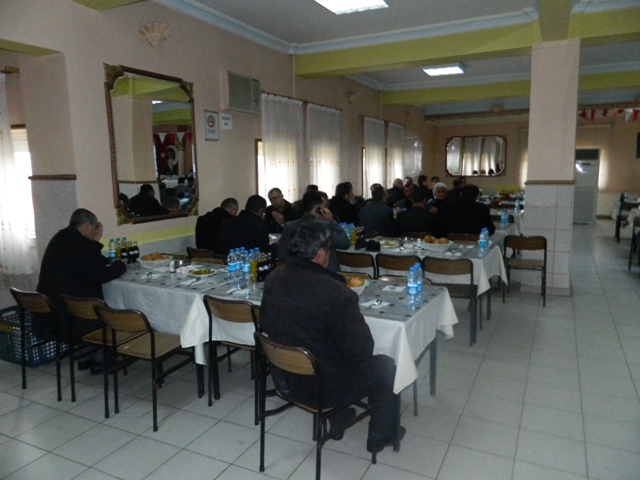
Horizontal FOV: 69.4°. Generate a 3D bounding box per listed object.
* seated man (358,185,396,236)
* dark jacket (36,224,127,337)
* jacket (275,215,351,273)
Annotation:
[{"bbox_3d":[0.804,-0.051,6.099,0.540,1.330,0.740,3,10,30],"label":"seated man"},{"bbox_3d":[-1.777,0.278,3.486,0.540,0.780,0.550,4,10,33],"label":"dark jacket"},{"bbox_3d":[-0.052,0.120,4.249,0.630,0.720,0.520,4,10,33],"label":"jacket"}]

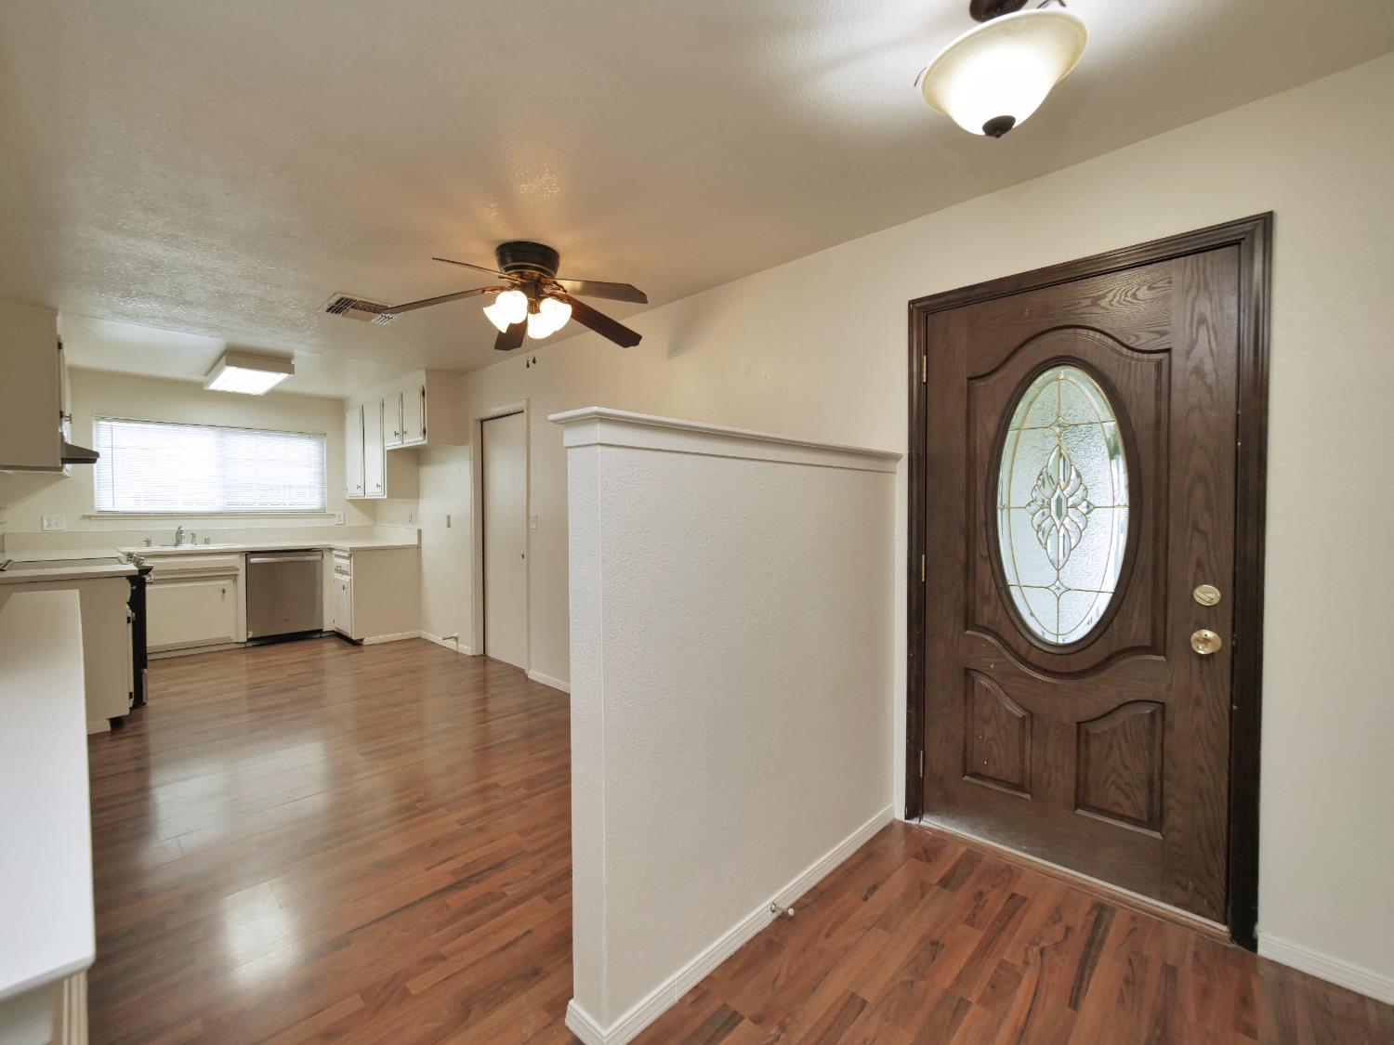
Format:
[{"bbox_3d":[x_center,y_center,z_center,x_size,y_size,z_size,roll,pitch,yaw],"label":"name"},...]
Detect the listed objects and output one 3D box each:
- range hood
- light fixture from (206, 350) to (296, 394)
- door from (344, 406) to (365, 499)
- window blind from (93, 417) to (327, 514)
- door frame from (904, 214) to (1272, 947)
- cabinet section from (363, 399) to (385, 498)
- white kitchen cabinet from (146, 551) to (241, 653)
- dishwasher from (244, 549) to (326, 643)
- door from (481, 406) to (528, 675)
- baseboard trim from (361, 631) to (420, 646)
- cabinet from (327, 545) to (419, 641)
[{"bbox_3d":[-4.237,-0.452,3.636,0.760,0.160,0.500,1,2,42],"label":"range hood"},{"bbox_3d":[-3.851,-1.246,4.815,1.190,0.110,0.430,1,2,42],"label":"light fixture"},{"bbox_3d":[-3.693,-0.748,6.076,0.580,0.950,0.030,1,2,44],"label":"door"},{"bbox_3d":[-4.587,-0.511,5.467,1.720,0.860,0.090,-1,2,-45],"label":"window blind"},{"bbox_3d":[1.252,0.179,1.970,1.030,2.120,0.080,1,2,42],"label":"door frame"},{"bbox_3d":[-3.150,-0.714,5.508,0.560,0.940,0.030,1,2,42],"label":"cabinet section"},{"bbox_3d":[-4.580,0.698,5.094,0.700,0.870,0.560,-1,2,-45],"label":"white kitchen cabinet"},{"bbox_3d":[-4.119,0.701,5.566,0.600,0.830,0.580,-1,2,-45],"label":"dishwasher"},{"bbox_3d":[-1.601,0.155,4.674,0.690,2.030,0.045,1,2,42],"label":"door"},{"bbox_3d":[-2.917,1.117,5.410,0.510,0.085,0.015,-1,2,-45],"label":"baseboard trim"},{"bbox_3d":[-3.183,0.700,5.580,0.620,0.910,0.600,1,2,42],"label":"cabinet"}]

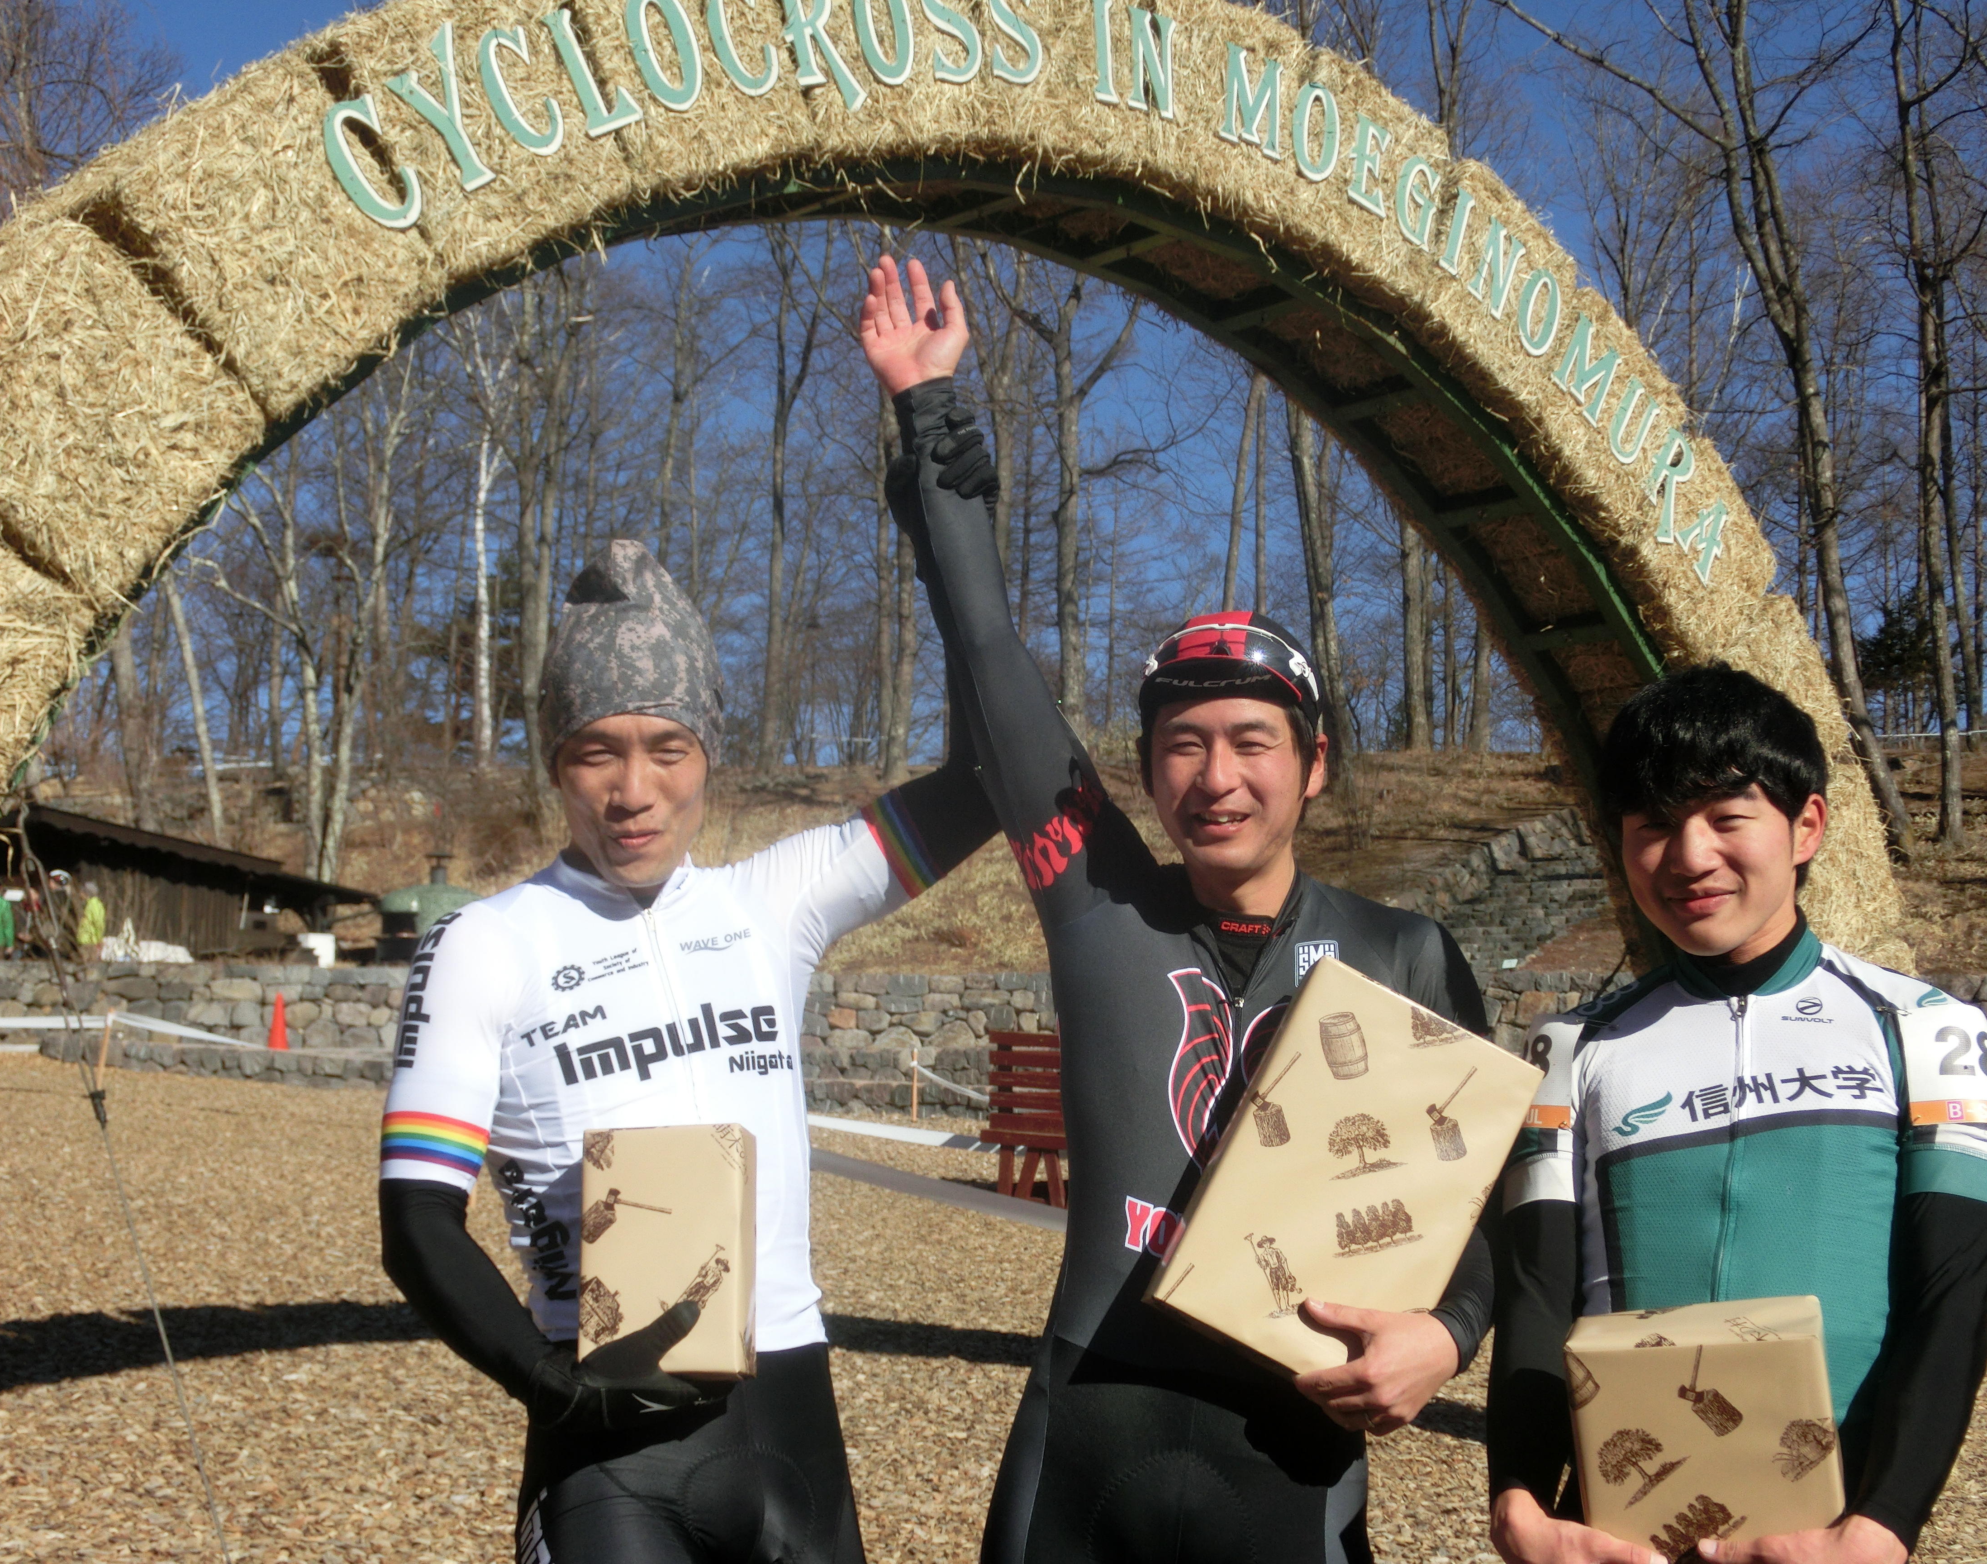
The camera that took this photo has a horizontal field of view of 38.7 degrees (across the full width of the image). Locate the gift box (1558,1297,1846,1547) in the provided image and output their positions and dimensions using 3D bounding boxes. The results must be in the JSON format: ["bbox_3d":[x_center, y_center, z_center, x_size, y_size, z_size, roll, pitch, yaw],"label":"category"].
[{"bbox_3d":[0.599,0.538,2.373,0.205,0.167,0.132,-7,1,16],"label":"gift box"}]

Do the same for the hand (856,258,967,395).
[{"bbox_3d":[-0.077,-0.436,2.700,0.098,0.140,0.070,-9,-15,-1],"label":"hand"}]

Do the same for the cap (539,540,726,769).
[{"bbox_3d":[-0.329,-0.118,2.580,0.172,0.205,0.215,-1,5,-10],"label":"cap"}]

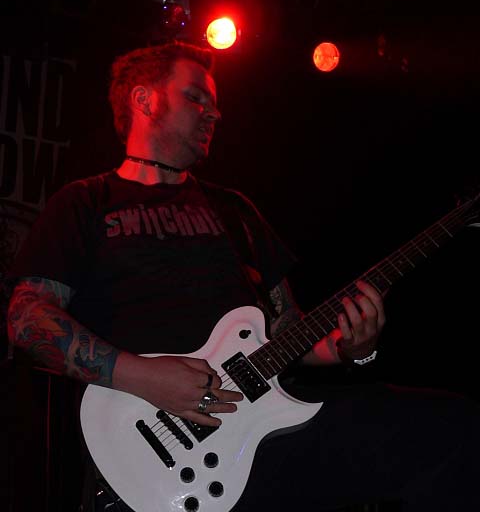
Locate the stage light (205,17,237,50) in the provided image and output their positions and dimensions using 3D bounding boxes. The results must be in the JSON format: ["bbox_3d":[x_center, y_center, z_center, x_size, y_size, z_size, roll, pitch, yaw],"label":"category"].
[{"bbox_3d":[-0.132,-1.478,4.400,0.230,0.230,0.270,-1,21,-2],"label":"stage light"}]

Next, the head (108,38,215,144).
[{"bbox_3d":[-0.152,-0.312,1.320,0.215,0.245,0.170,15,1,25],"label":"head"}]

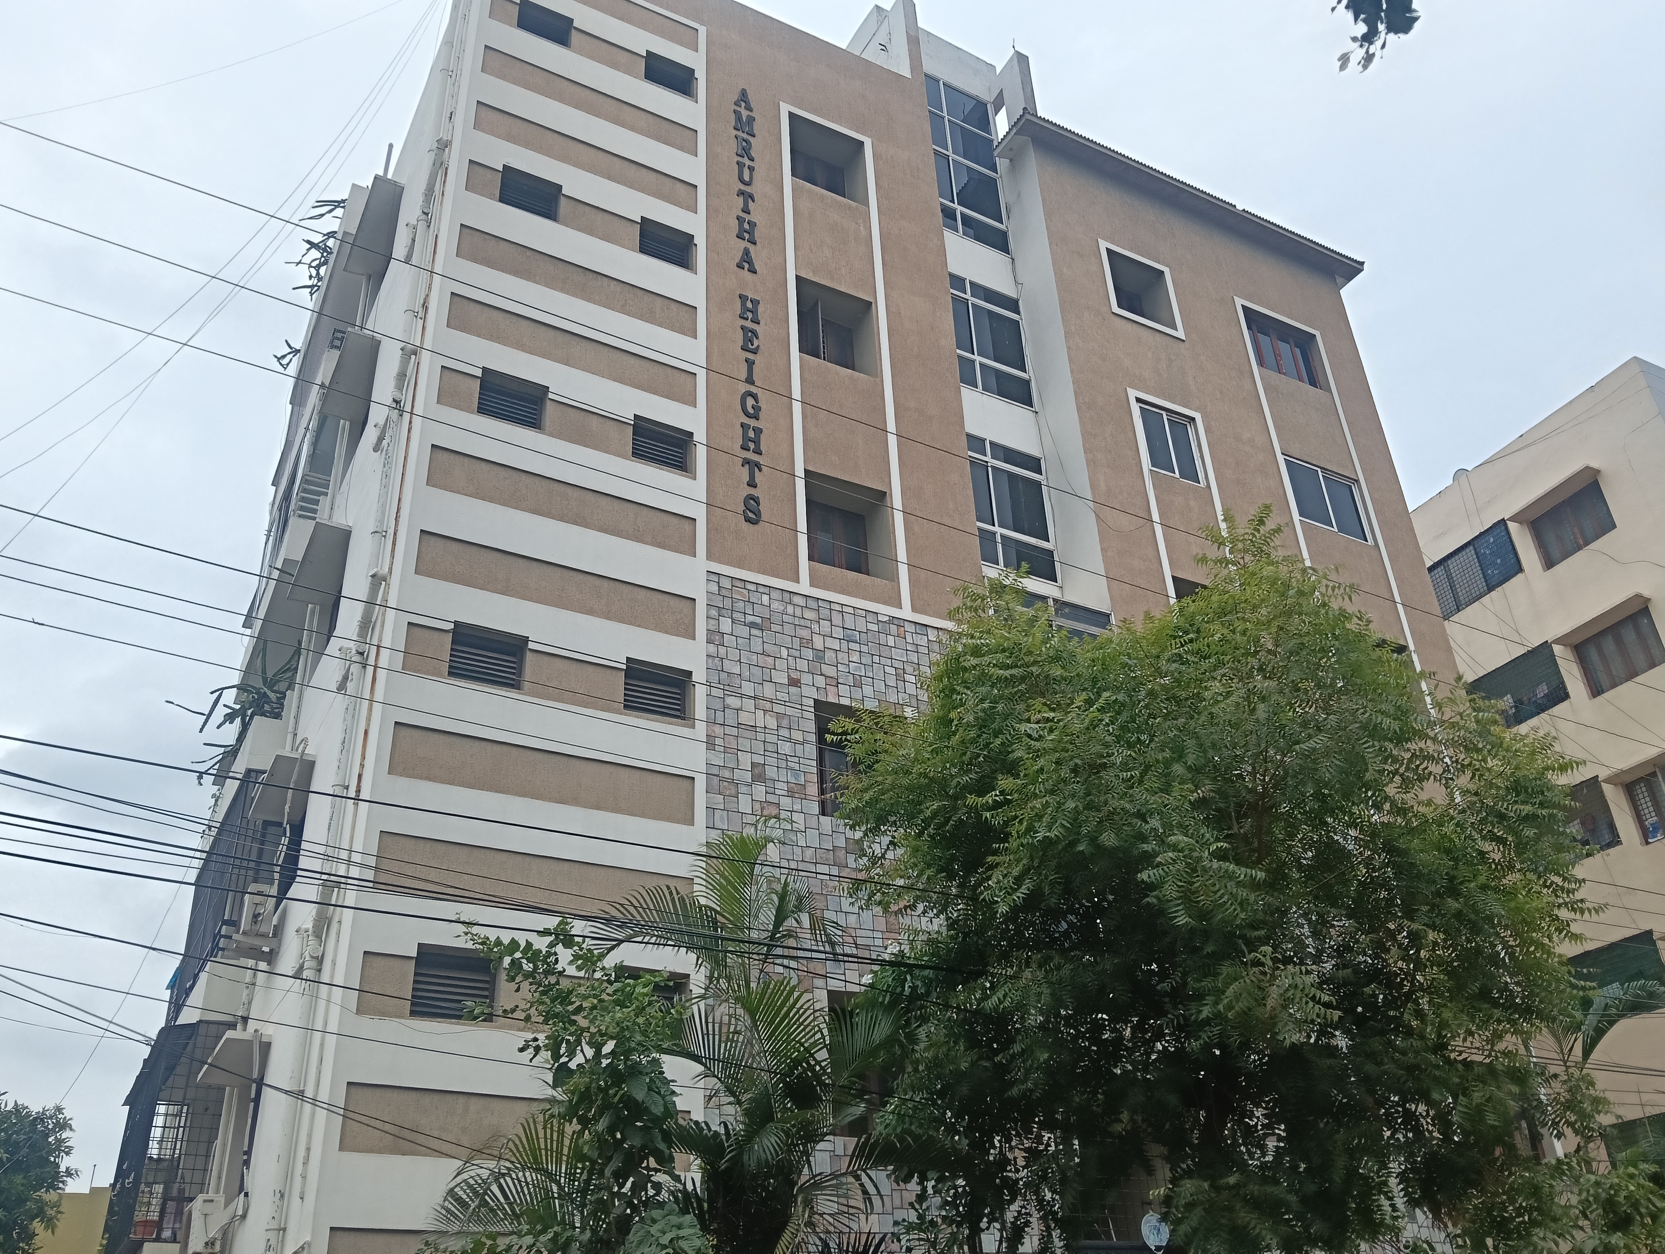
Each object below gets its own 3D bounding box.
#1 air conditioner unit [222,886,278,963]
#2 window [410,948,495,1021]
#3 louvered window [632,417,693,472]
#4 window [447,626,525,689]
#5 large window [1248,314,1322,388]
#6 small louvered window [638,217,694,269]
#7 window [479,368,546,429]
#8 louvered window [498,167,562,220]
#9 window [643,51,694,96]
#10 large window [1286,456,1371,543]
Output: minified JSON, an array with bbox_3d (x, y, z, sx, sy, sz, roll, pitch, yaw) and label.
[{"bbox_3d":[-6.316,3.234,14.228,0.310,0.570,0.820,14,-33,-27],"label":"air conditioner unit"},{"bbox_3d":[-3.197,3.055,11.005,0.735,0.610,0.180,14,-33,-27],"label":"window"},{"bbox_3d":[-1.858,-1.889,13.970,0.686,0.556,0.200,13,-33,-26],"label":"louvered window"},{"bbox_3d":[-3.339,0.333,12.542,0.735,0.610,0.180,14,-33,-27],"label":"window"},{"bbox_3d":[7.466,-4.524,21.601,1.716,1.279,0.200,13,-33,-26],"label":"large window"},{"bbox_3d":[-2.002,-4.452,15.418,0.659,0.605,0.200,13,-33,-26],"label":"small louvered window"},{"bbox_3d":[-3.479,-2.394,14.083,0.735,0.610,0.180,14,-33,-27],"label":"window"},{"bbox_3d":[-3.643,-5.118,15.607,0.735,0.610,0.180,14,-33,-27],"label":"louvered window"},{"bbox_3d":[-2.152,-7.097,16.911,0.671,0.551,0.200,13,-33,-26],"label":"window"},{"bbox_3d":[7.586,-1.904,20.050,1.628,1.217,0.140,13,-33,-26],"label":"large window"}]

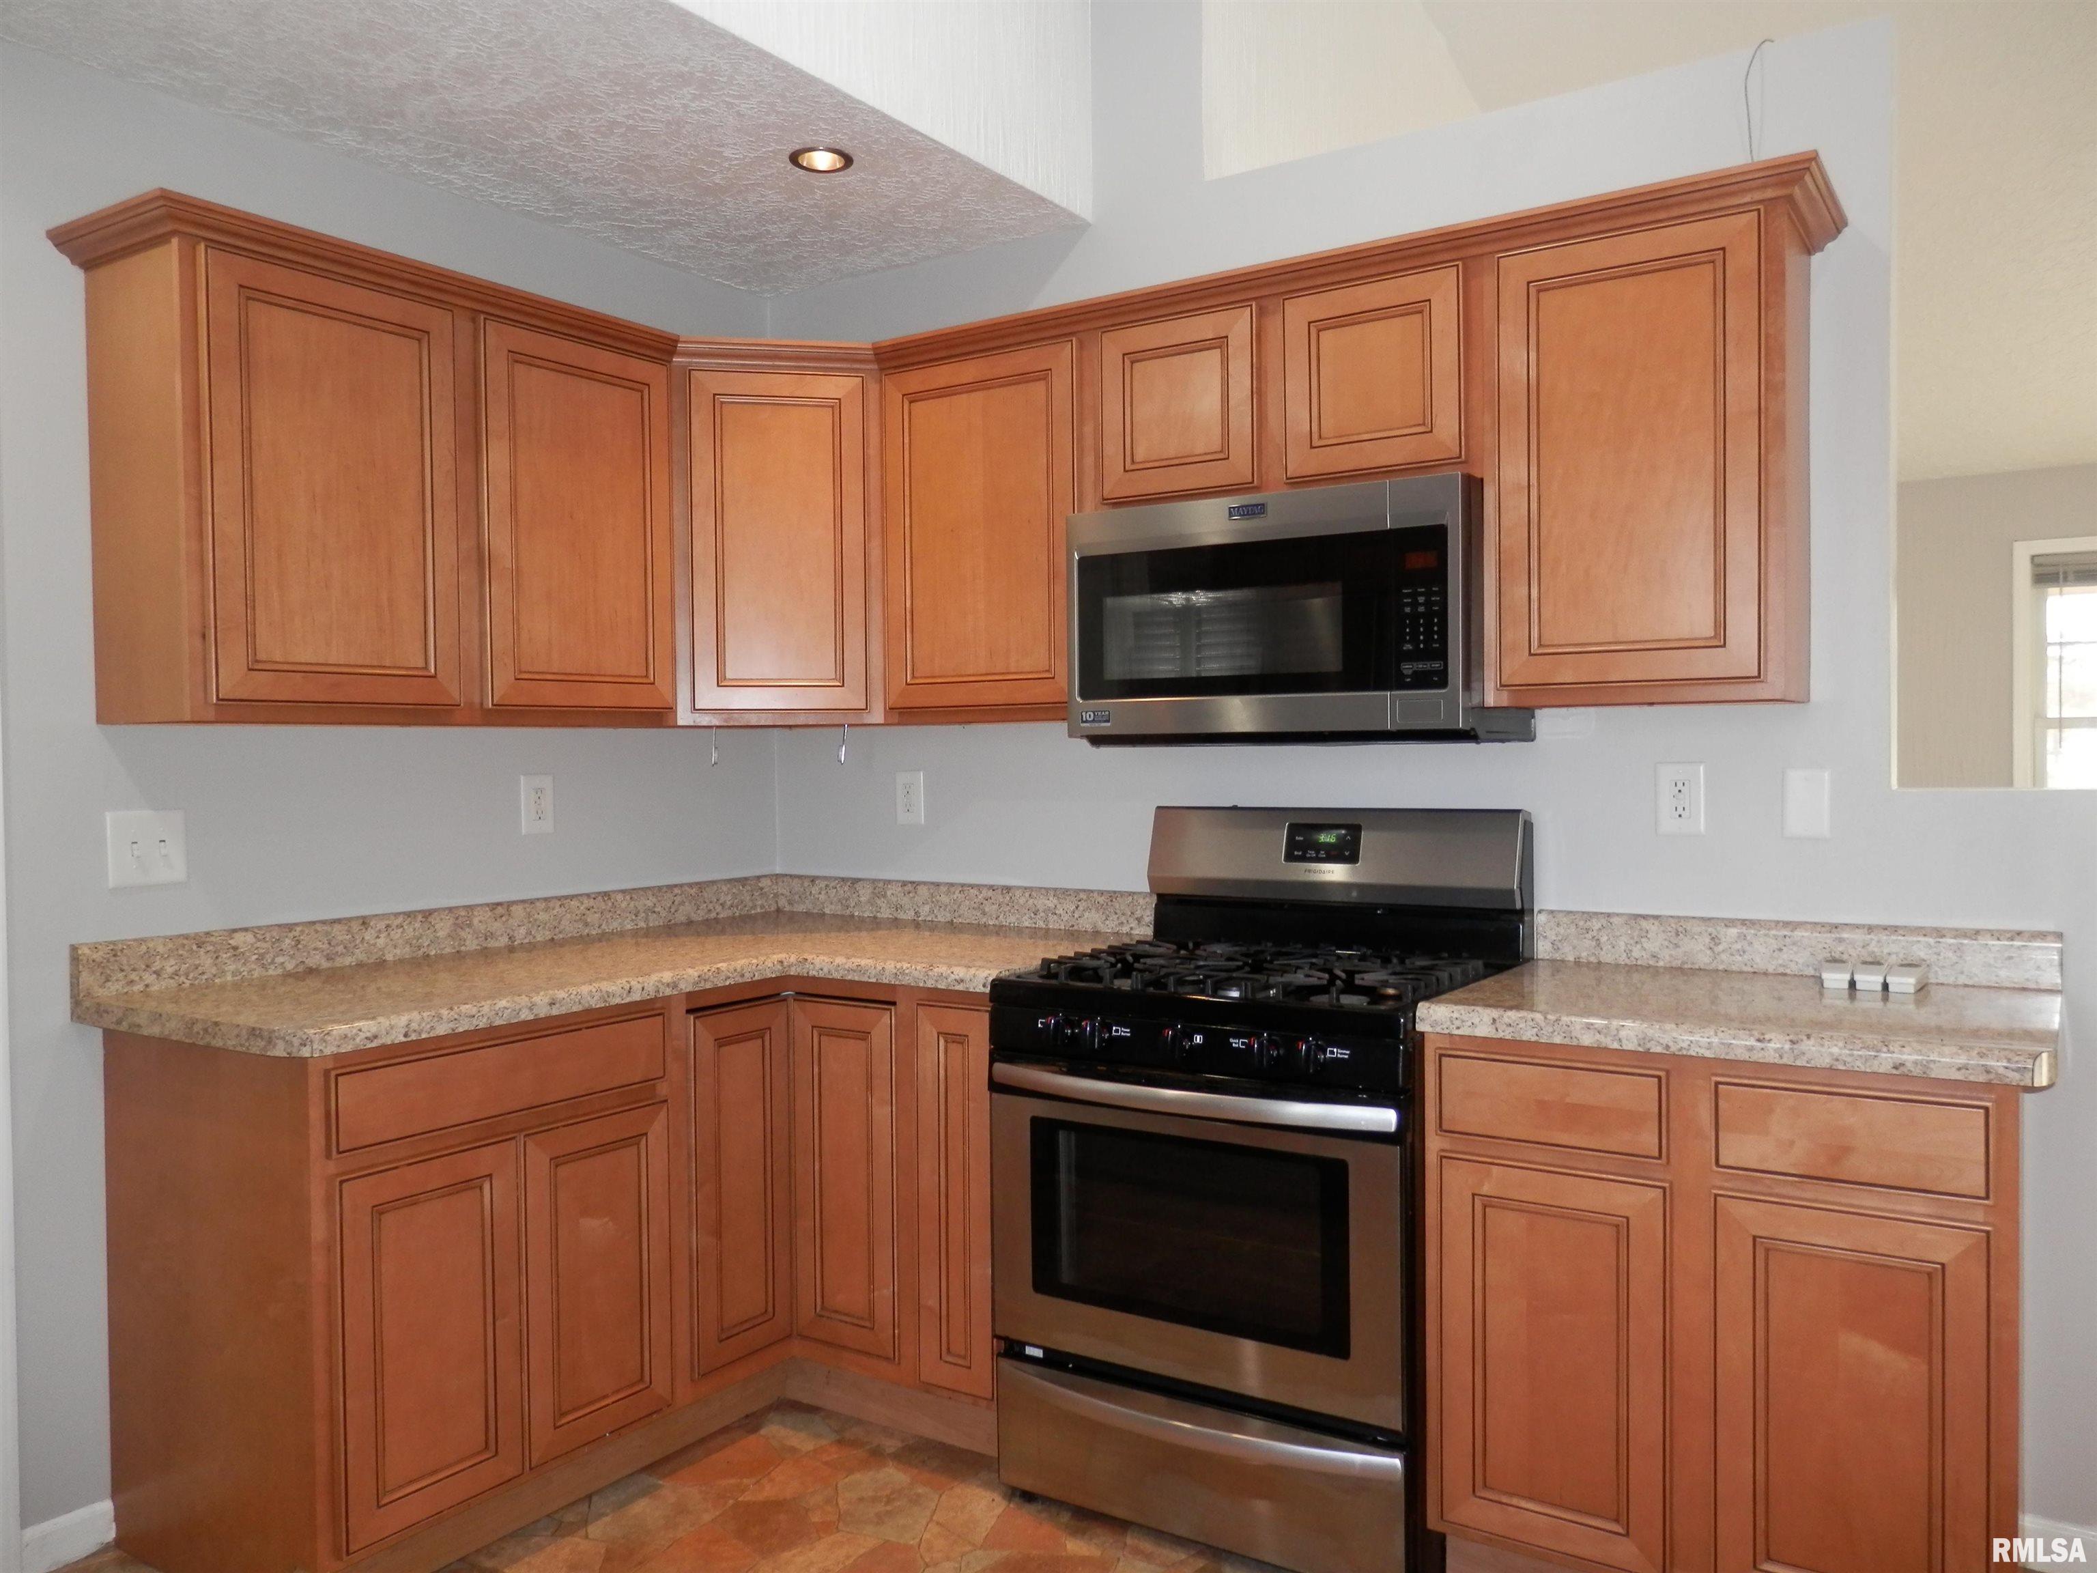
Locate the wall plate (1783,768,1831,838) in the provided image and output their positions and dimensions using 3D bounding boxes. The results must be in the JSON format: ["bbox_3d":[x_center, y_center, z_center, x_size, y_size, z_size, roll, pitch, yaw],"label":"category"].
[{"bbox_3d":[1.269,0.029,2.532,0.071,0.115,0.007,0,1,34],"label":"wall plate"}]

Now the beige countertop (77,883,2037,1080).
[{"bbox_3d":[-0.017,0.307,2.414,2.713,0.129,1.644,0,1,34],"label":"beige countertop"}]

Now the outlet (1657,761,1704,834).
[{"bbox_3d":[1.102,0.022,2.643,0.079,0.125,0.008,0,1,34],"label":"outlet"}]

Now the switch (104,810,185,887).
[{"bbox_3d":[-1.532,0.105,2.579,0.012,0.124,0.125,0,1,34],"label":"switch"}]

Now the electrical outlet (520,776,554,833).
[{"bbox_3d":[-1.092,0.040,3.240,0.008,0.124,0.079,0,1,34],"label":"electrical outlet"}]

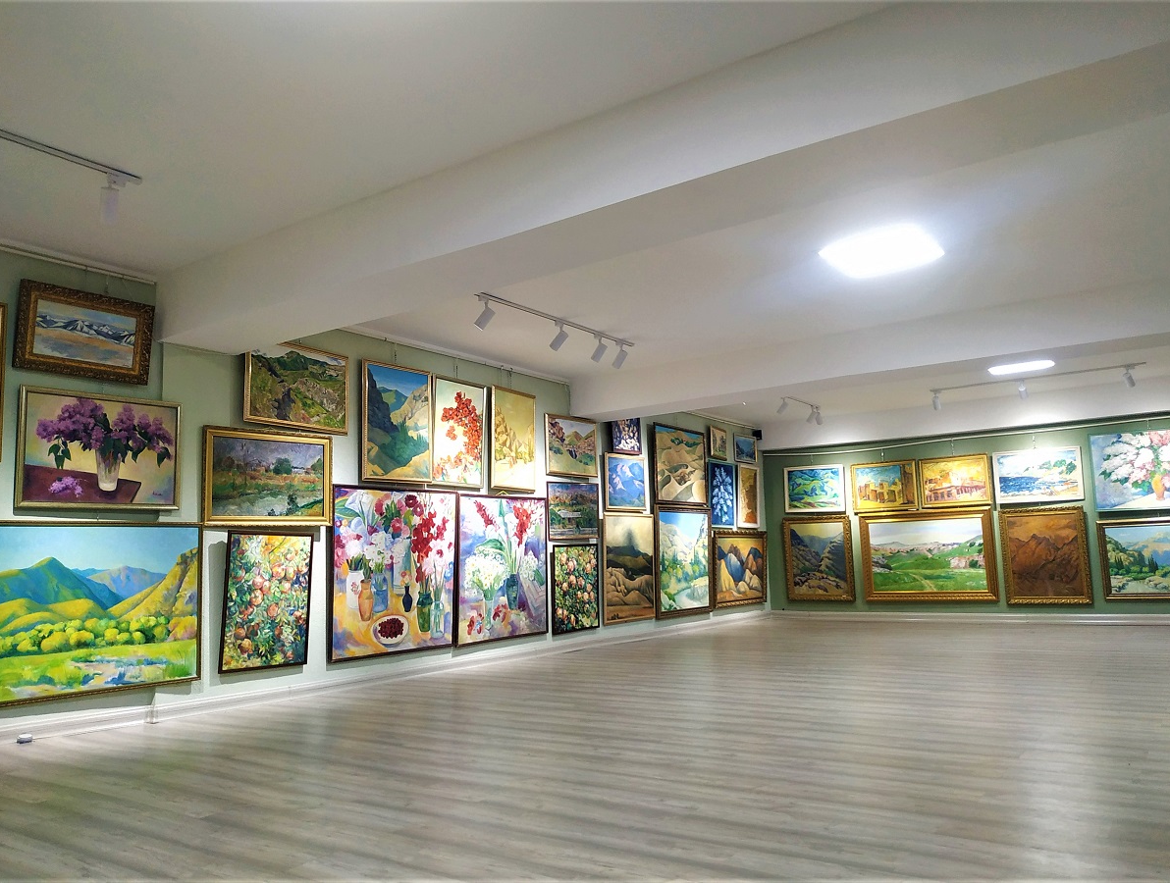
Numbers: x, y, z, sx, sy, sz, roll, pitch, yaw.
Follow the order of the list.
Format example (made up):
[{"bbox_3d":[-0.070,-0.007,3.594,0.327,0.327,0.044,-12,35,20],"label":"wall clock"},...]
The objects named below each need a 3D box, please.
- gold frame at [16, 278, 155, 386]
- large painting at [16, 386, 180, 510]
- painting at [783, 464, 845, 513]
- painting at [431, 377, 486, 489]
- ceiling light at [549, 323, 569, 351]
[{"bbox_3d":[-3.275,-0.695,5.357,0.070,0.552,0.797,-1,-6,38],"label":"gold frame"},{"bbox_3d":[-2.932,0.063,4.992,0.045,0.703,0.900,-6,-9,37],"label":"large painting"},{"bbox_3d":[3.284,0.689,11.689,0.870,0.656,0.040,-8,-9,37],"label":"painting"},{"bbox_3d":[-1.135,-0.074,7.361,0.040,0.964,0.634,-6,-9,37],"label":"painting"},{"bbox_3d":[-0.235,-0.920,7.159,0.170,0.250,0.080,-8,-10,37],"label":"ceiling light"}]

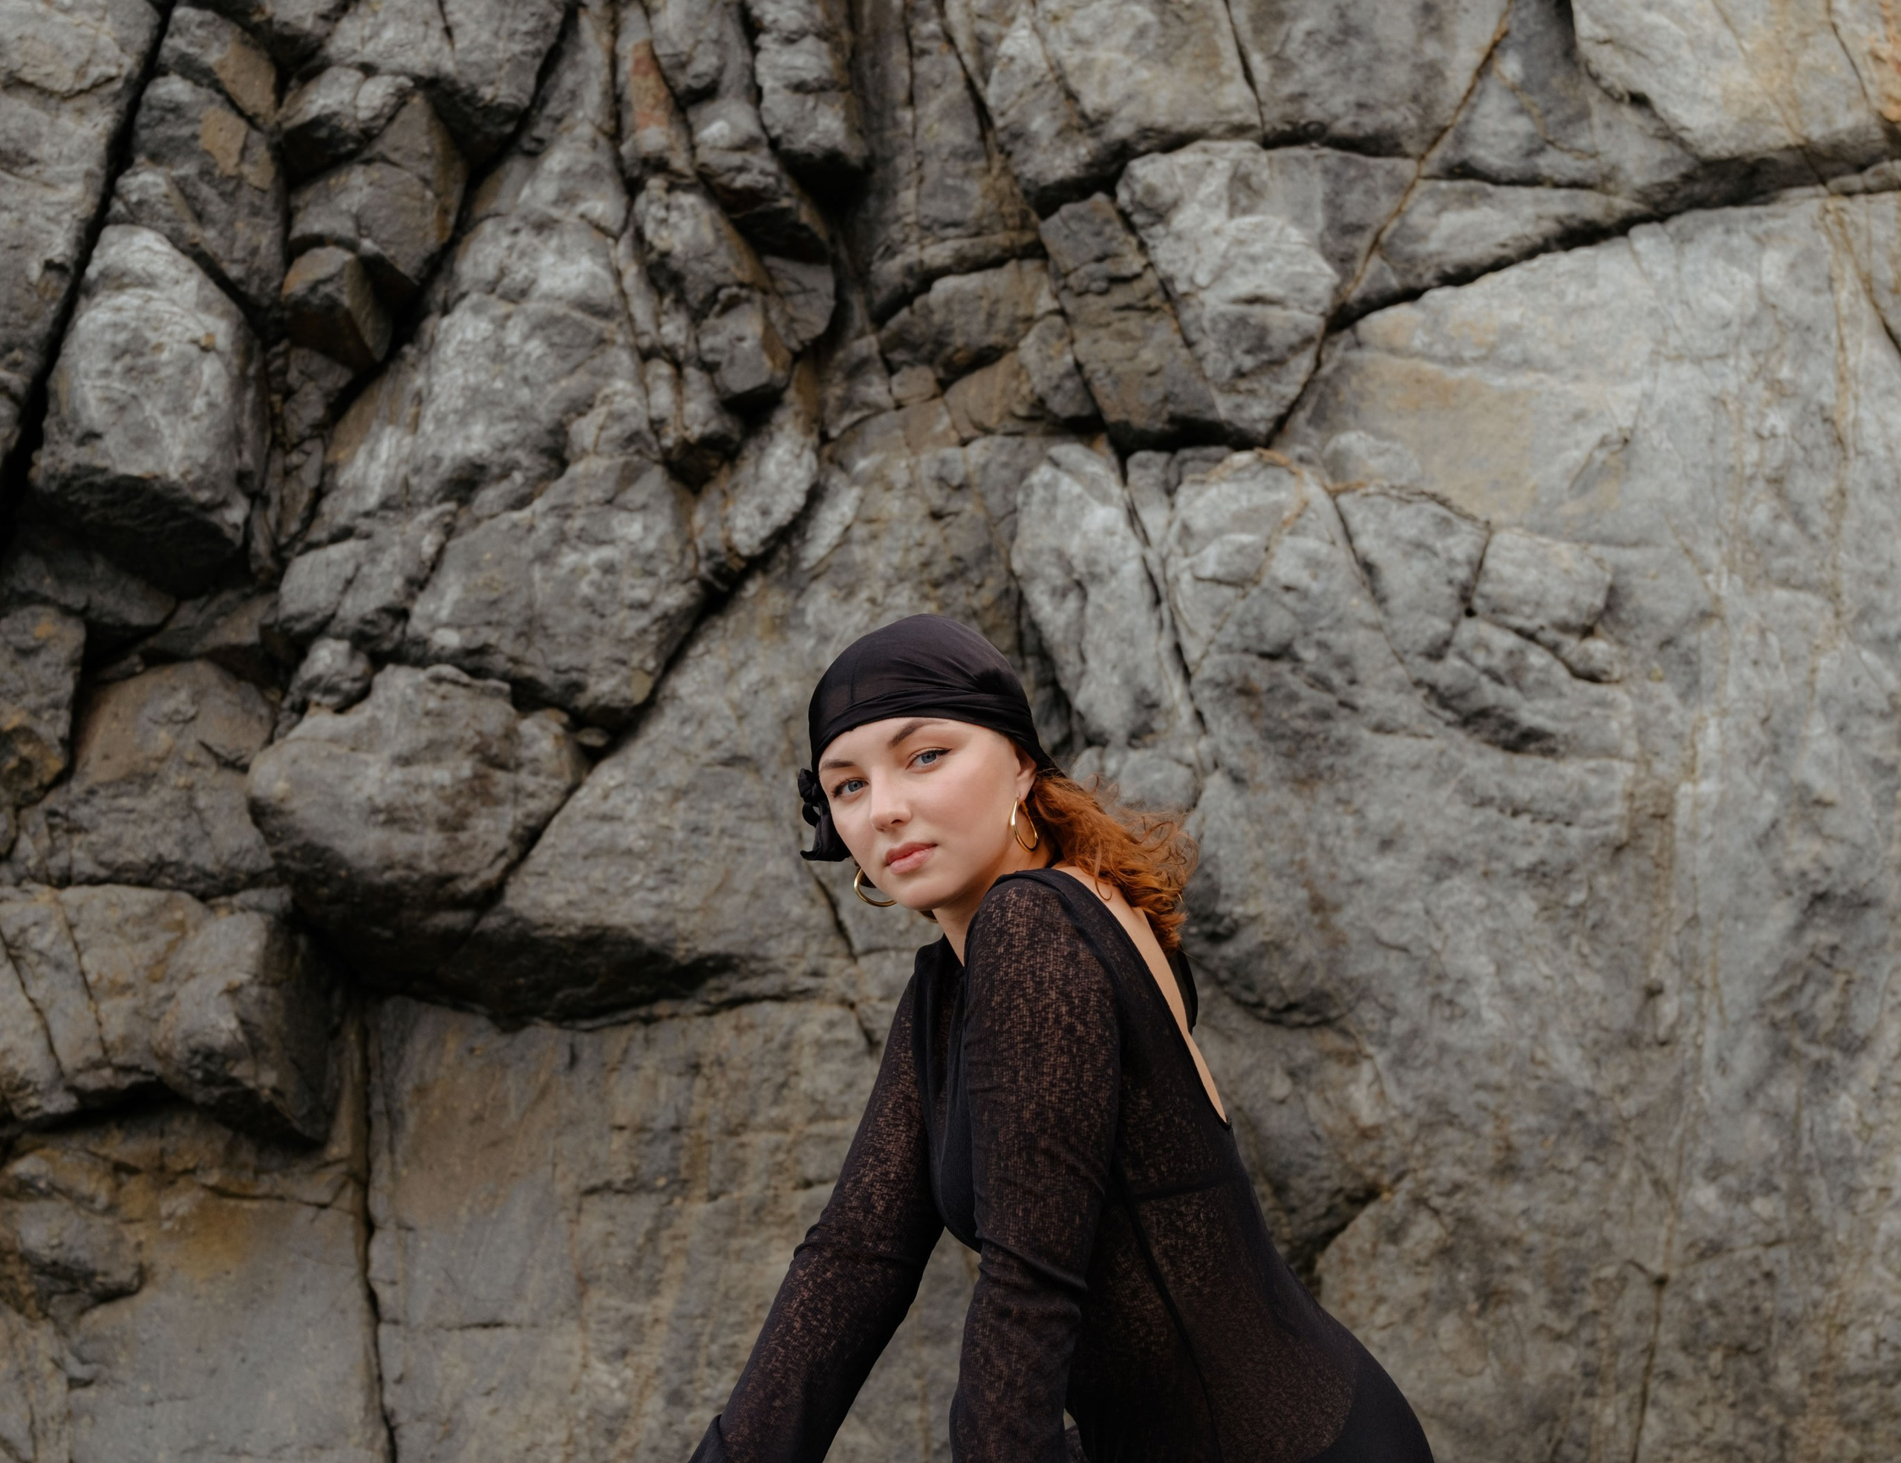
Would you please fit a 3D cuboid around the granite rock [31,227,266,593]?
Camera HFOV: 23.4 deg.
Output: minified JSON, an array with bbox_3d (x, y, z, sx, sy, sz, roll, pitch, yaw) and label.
[{"bbox_3d":[-1.010,-0.400,5.800,0.300,0.450,0.320,0,0,-6],"label":"granite rock"}]

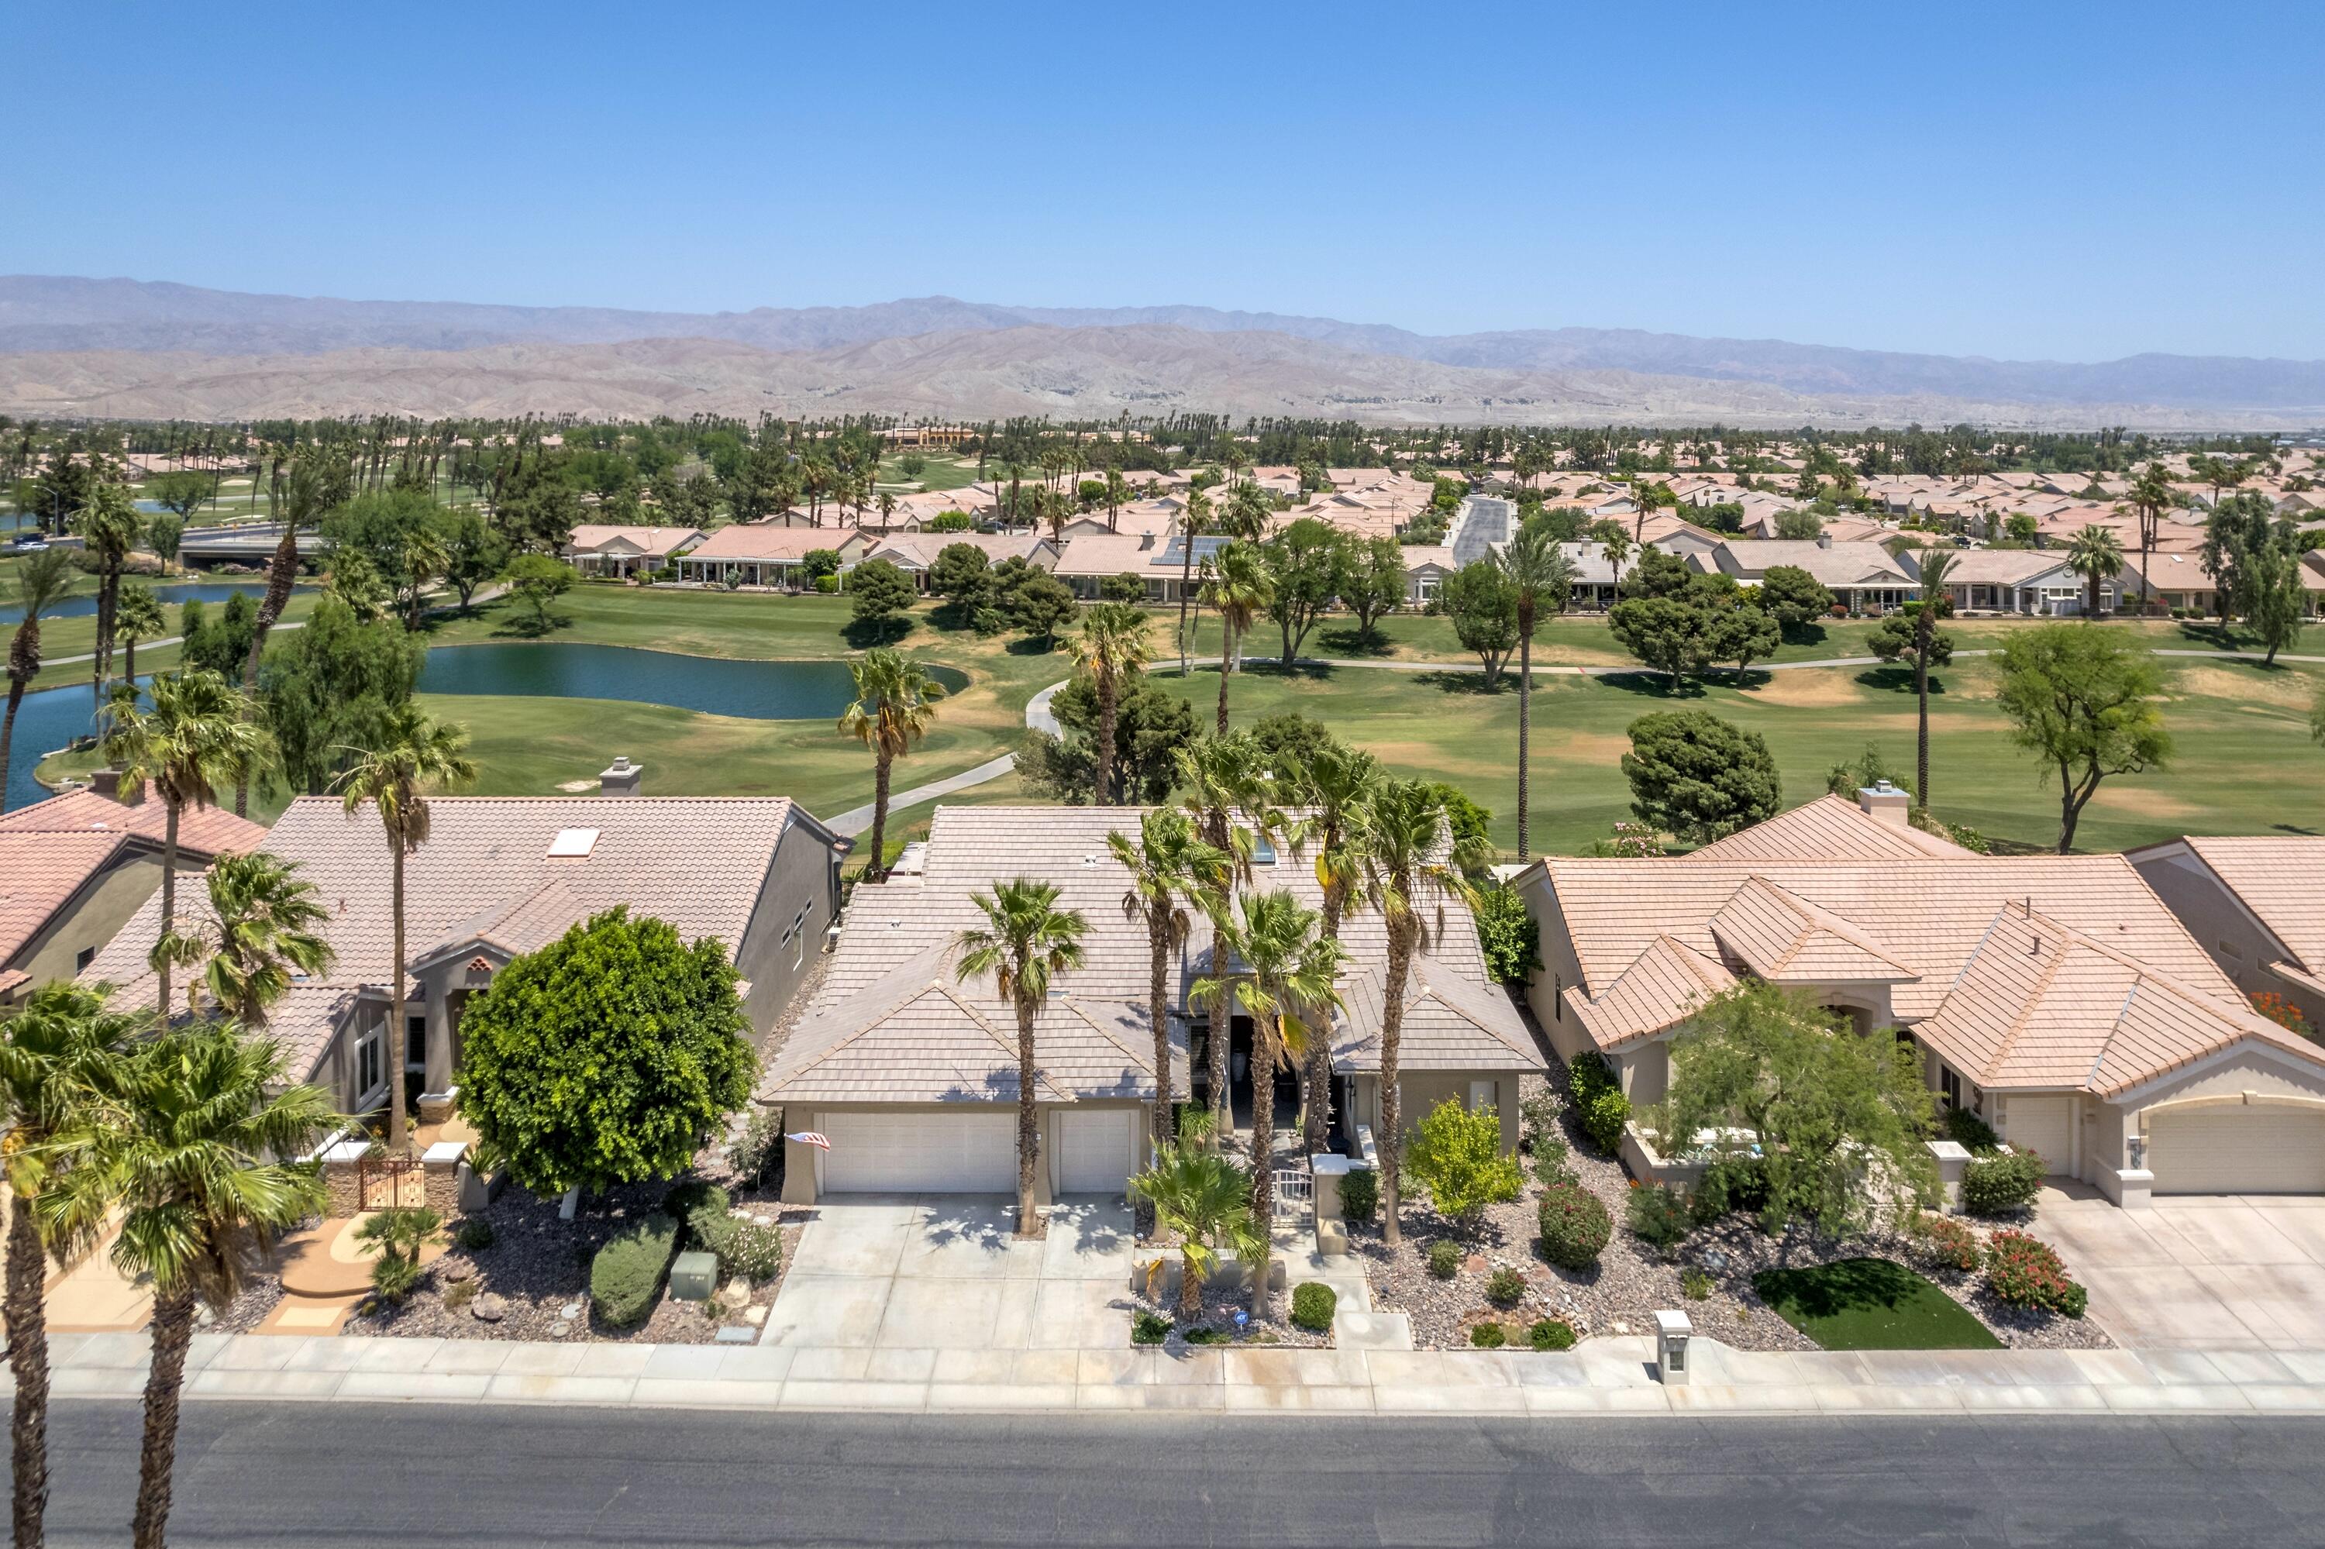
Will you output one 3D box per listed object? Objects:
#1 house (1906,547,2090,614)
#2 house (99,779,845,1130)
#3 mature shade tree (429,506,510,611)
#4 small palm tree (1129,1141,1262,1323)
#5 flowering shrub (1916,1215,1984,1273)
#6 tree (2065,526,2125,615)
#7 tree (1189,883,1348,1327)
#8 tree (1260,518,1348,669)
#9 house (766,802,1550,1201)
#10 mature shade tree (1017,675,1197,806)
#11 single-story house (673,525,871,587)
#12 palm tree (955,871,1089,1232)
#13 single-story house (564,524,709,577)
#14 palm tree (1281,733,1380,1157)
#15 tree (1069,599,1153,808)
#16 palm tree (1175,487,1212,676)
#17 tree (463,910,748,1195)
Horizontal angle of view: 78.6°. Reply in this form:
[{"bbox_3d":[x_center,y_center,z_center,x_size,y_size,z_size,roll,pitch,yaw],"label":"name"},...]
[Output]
[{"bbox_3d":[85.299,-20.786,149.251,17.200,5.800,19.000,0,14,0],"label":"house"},{"bbox_3d":[-21.668,4.506,45.460,19.100,6.900,21.600,0,14,0],"label":"house"},{"bbox_3d":[-69.642,-21.690,143.029,8.874,10.505,8.874,0,14,0],"label":"mature shade tree"},{"bbox_3d":[0.695,9.903,30.575,2.843,3.965,2.843,0,14,0],"label":"small palm tree"},{"bbox_3d":[18.499,10.945,33.376,1.400,0.900,1.250,0,13,0],"label":"flowering shrub"},{"bbox_3d":[93.203,-20.343,142.047,5.980,9.298,5.980,0,14,0],"label":"tree"},{"bbox_3d":[2.163,7.086,30.022,3.276,9.715,3.276,0,14,0],"label":"tree"},{"bbox_3d":[11.107,-14.103,111.320,7.055,11.705,7.055,0,14,0],"label":"tree"},{"bbox_3d":[0.055,5.102,45.278,19.650,6.000,22.600,0,14,0],"label":"house"},{"bbox_3d":[-2.669,-0.954,67.476,8.519,7.540,8.519,0,14,0],"label":"mature shade tree"},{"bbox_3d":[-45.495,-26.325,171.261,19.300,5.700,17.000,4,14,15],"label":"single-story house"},{"bbox_3d":[-3.227,6.643,33.073,3.007,8.887,3.007,0,14,0],"label":"palm tree"},{"bbox_3d":[-65.548,-27.741,177.500,17.000,5.300,15.500,4,14,16],"label":"single-story house"},{"bbox_3d":[4.163,4.630,36.295,2.573,11.292,2.573,0,14,0],"label":"palm tree"},{"bbox_3d":[-2.161,-1.479,60.547,3.622,11.700,3.622,0,14,0],"label":"tree"},{"bbox_3d":[2.374,-14.674,109.175,2.930,14.470,2.930,0,14,0],"label":"palm tree"},{"bbox_3d":[-13.416,7.133,34.282,7.000,7.860,7.000,0,14,0],"label":"tree"}]

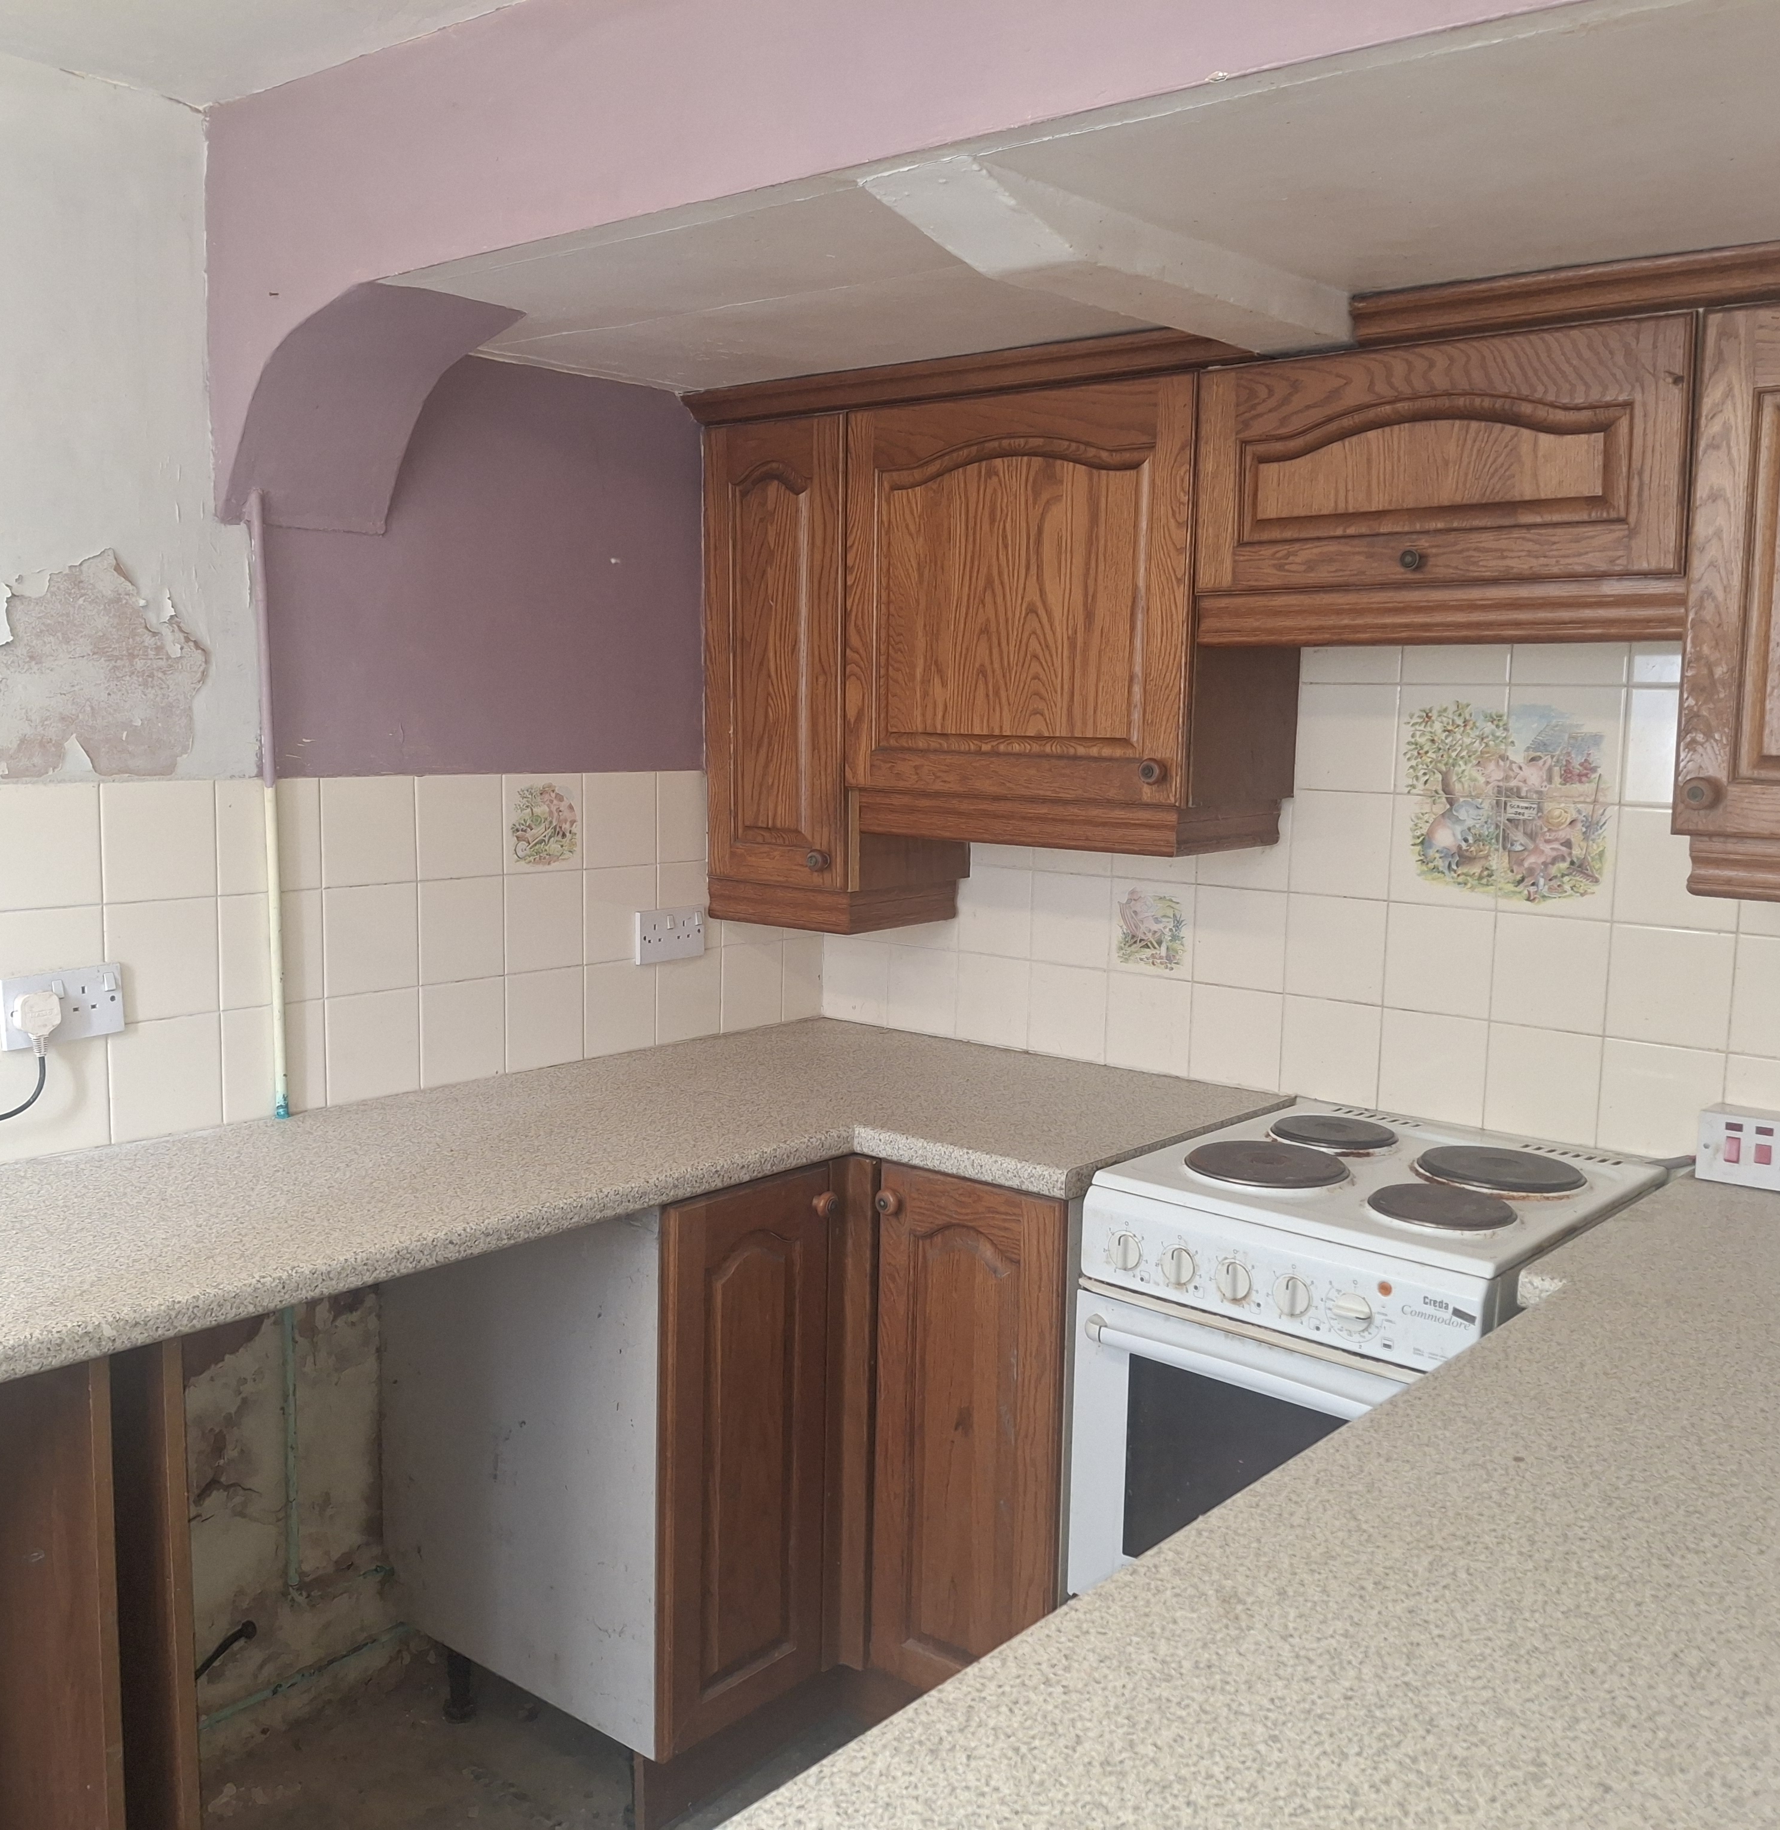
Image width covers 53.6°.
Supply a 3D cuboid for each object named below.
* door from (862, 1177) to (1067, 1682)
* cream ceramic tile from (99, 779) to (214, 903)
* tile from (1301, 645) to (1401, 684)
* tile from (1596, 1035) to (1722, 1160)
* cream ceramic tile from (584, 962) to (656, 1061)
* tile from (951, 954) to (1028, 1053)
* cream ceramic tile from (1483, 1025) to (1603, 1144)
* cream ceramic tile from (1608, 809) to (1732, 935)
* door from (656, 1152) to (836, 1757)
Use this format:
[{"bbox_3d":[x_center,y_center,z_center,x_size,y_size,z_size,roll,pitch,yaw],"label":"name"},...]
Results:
[{"bbox_3d":[0.102,0.699,2.310,0.295,0.717,0.021,7,9,39],"label":"door"},{"bbox_3d":[-0.922,-0.094,2.235,0.007,0.150,0.150,7,9,39],"label":"cream ceramic tile"},{"bbox_3d":[0.659,-0.404,2.500,0.150,0.150,0.007,7,9,39],"label":"tile"},{"bbox_3d":[0.987,0.241,2.257,0.150,0.150,0.010,7,9,39],"label":"tile"},{"bbox_3d":[-0.434,0.151,2.817,0.008,0.150,0.150,7,9,40],"label":"cream ceramic tile"},{"bbox_3d":[0.173,0.143,2.917,0.149,0.147,0.009,7,9,39],"label":"tile"},{"bbox_3d":[0.862,0.225,2.325,0.150,0.147,0.008,7,9,40],"label":"cream ceramic tile"},{"bbox_3d":[1.003,-0.059,2.245,0.150,0.150,0.007,7,9,39],"label":"cream ceramic tile"},{"bbox_3d":[-0.186,0.689,2.267,0.025,0.712,0.285,7,9,40],"label":"door"}]

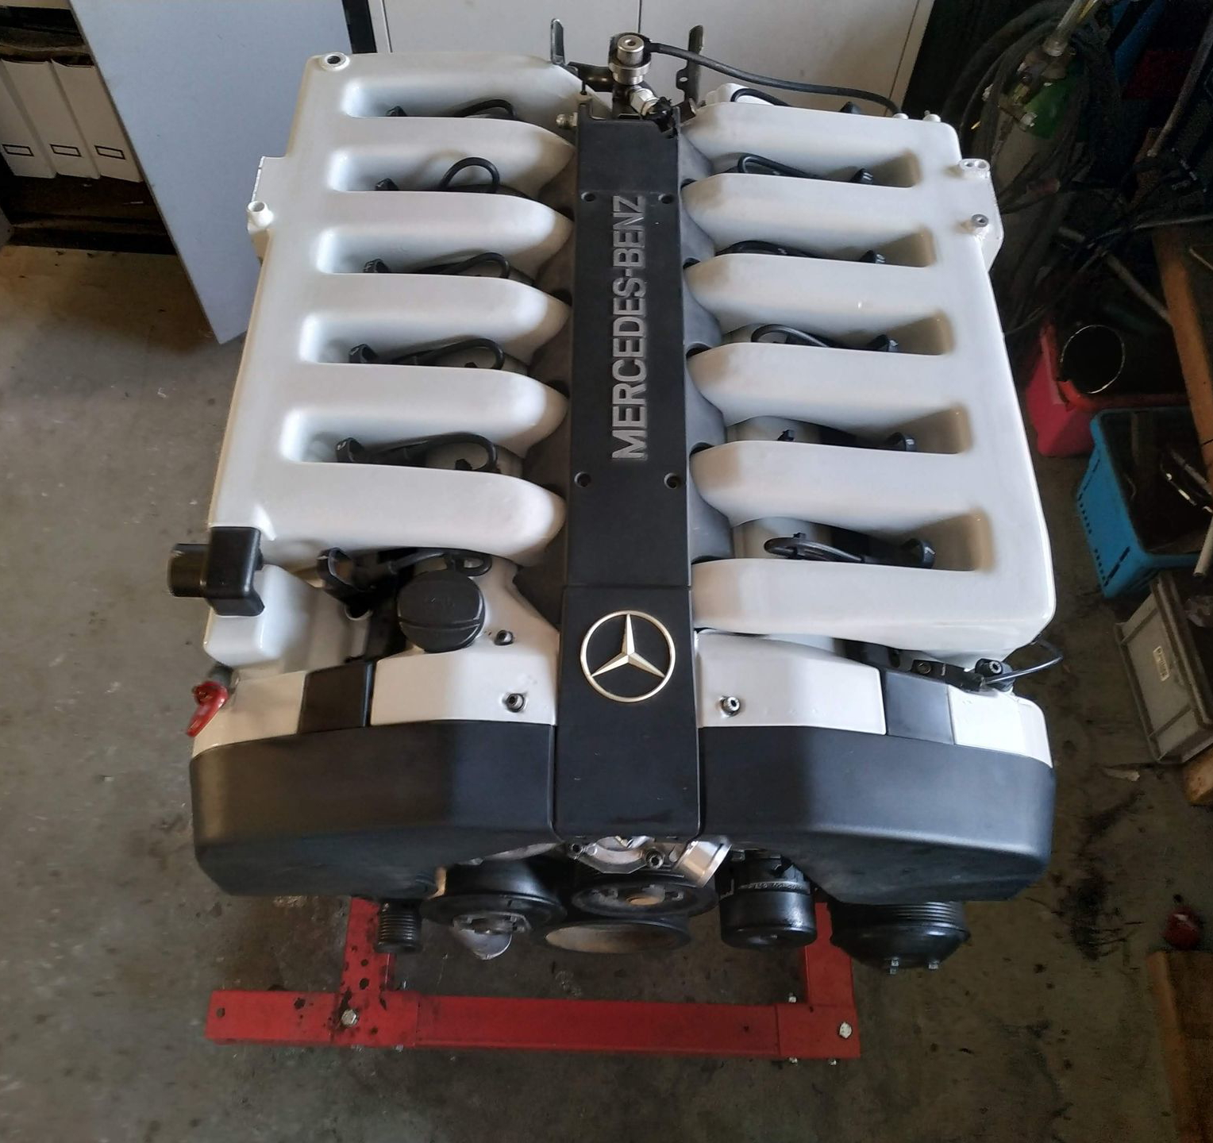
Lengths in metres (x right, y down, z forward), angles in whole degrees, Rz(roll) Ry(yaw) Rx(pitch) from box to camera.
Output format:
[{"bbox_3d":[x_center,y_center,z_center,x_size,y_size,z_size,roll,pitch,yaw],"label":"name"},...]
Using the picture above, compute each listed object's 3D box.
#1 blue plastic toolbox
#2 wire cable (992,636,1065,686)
[{"bbox_3d":[1.157,-0.115,2.121,0.370,0.205,0.345,1,59,0],"label":"blue plastic toolbox"},{"bbox_3d":[0.320,0.069,0.805,0.053,0.021,0.038,1,59,0],"label":"wire cable"}]

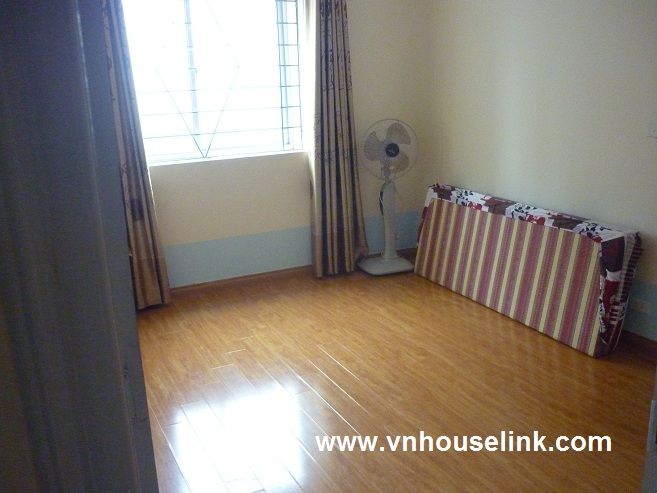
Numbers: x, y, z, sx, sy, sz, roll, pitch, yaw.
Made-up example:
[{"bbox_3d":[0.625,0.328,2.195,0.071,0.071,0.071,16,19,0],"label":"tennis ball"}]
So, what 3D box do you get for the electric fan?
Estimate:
[{"bbox_3d":[0.485,-0.413,5.051,0.470,1.200,0.410,-8,16,-22],"label":"electric fan"}]

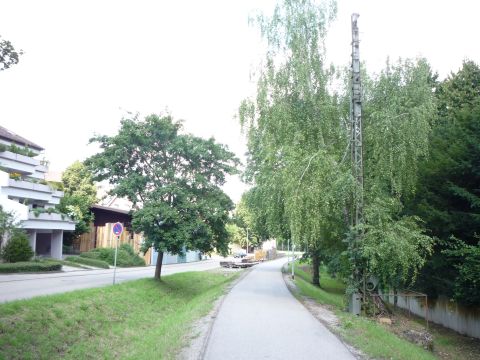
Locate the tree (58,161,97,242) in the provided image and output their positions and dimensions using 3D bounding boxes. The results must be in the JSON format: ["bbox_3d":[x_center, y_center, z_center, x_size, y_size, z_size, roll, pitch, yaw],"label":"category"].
[{"bbox_3d":[-15.100,2.514,41.563,4.200,9.200,4.200,-2,-8,15],"label":"tree"}]

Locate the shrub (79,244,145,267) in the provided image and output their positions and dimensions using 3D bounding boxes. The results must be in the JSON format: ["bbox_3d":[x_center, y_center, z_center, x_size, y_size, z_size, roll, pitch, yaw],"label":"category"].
[{"bbox_3d":[-10.300,5.902,34.714,5.700,1.650,2.400,-7,-11,40],"label":"shrub"}]

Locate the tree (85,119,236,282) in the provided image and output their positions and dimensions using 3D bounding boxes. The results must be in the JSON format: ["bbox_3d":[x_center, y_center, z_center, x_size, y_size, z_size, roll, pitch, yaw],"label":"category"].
[{"bbox_3d":[-3.900,0.748,22.521,7.500,8.400,7.400,0,-8,0],"label":"tree"}]

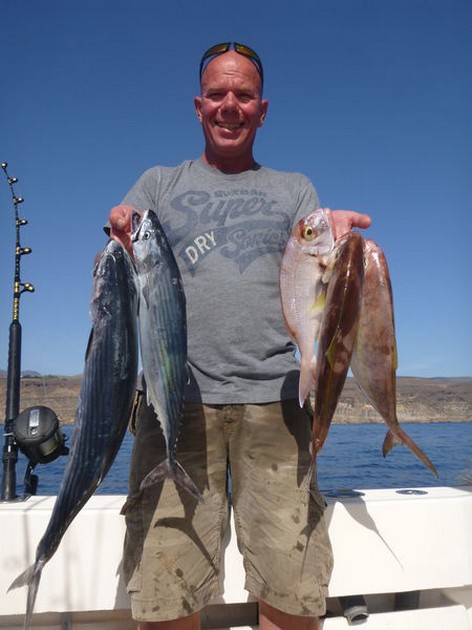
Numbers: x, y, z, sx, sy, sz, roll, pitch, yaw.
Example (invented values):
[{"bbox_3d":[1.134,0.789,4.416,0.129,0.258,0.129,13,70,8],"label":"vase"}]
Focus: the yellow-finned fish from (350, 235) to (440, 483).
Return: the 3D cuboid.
[{"bbox_3d":[0.267,0.075,0.904,0.112,0.430,0.070,-14,-10,23],"label":"yellow-finned fish"}]

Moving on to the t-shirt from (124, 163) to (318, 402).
[{"bbox_3d":[-0.035,-0.084,1.157,0.480,0.610,0.280,0,-12,0],"label":"t-shirt"}]

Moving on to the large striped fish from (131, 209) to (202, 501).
[{"bbox_3d":[-0.129,0.052,0.878,0.112,0.500,0.075,-9,-10,17],"label":"large striped fish"}]

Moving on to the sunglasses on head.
[{"bbox_3d":[-0.011,-0.619,1.269,0.160,0.050,0.145,0,-26,0],"label":"sunglasses on head"}]

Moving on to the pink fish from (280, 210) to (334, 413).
[{"bbox_3d":[0.132,-0.019,0.903,0.108,0.360,0.055,5,-9,-4],"label":"pink fish"}]

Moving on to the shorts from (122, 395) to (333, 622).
[{"bbox_3d":[-0.016,0.372,1.066,0.425,0.470,0.260,0,-12,0],"label":"shorts"}]

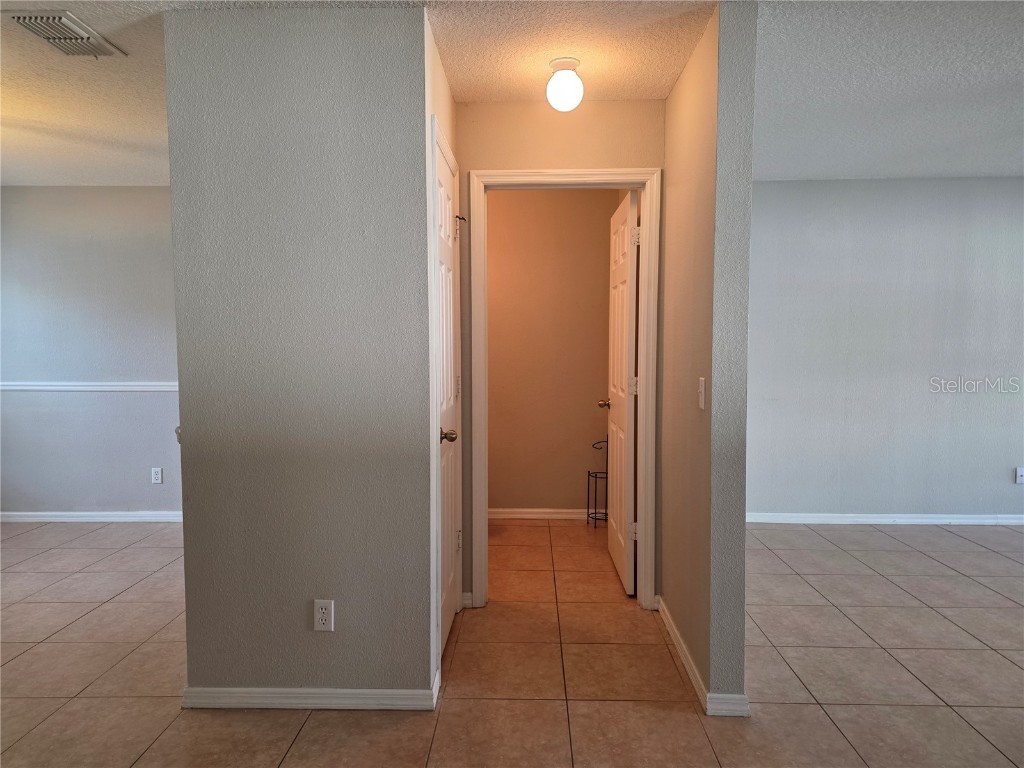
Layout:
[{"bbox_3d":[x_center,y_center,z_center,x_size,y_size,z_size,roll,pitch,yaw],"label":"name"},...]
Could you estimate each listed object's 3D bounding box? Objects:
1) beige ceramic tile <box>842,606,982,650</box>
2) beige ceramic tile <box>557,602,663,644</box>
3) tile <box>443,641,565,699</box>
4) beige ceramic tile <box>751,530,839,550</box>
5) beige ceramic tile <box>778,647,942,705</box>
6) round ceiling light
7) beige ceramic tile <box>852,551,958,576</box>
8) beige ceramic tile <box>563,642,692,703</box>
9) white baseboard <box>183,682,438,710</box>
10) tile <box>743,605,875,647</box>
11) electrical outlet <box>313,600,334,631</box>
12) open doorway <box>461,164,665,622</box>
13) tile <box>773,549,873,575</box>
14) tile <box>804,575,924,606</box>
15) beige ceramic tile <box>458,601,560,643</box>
[{"bbox_3d":[1.814,1.113,3.111,0.452,0.010,0.452,0,3,2],"label":"beige ceramic tile"},{"bbox_3d":[0.447,1.118,3.155,0.453,0.010,0.453,0,3,2],"label":"beige ceramic tile"},{"bbox_3d":[-0.020,1.155,2.747,0.457,0.010,0.457,0,3,2],"label":"tile"},{"bbox_3d":[1.856,1.032,4.485,0.453,0.010,0.453,0,3,2],"label":"beige ceramic tile"},{"bbox_3d":[1.345,1.141,2.669,0.452,0.010,0.452,0,3,2],"label":"beige ceramic tile"},{"bbox_3d":[0.219,-1.213,2.789,0.153,0.188,0.153,0,3,2],"label":"round ceiling light"},{"bbox_3d":[2.295,1.058,4.008,0.452,0.010,0.452,0,3,2],"label":"beige ceramic tile"},{"bbox_3d":[0.433,1.144,2.695,0.452,0.010,0.452,0,3,2],"label":"beige ceramic tile"},{"bbox_3d":[-0.729,1.133,2.462,0.910,0.081,0.014,0,3,2],"label":"white baseboard"},{"bbox_3d":[1.372,1.127,3.166,0.457,0.010,0.457,0,3,2],"label":"tile"},{"bbox_3d":[-0.676,0.837,2.455,0.072,0.114,0.008,0,3,2],"label":"electrical outlet"},{"bbox_3d":[0.256,0.043,3.344,0.912,2.113,0.150,0,3,2],"label":"open doorway"},{"bbox_3d":[1.840,1.059,4.021,0.452,0.010,0.452,0,3,2],"label":"tile"},{"bbox_3d":[1.831,1.086,3.573,0.453,0.010,0.453,0,3,2],"label":"tile"},{"bbox_3d":[-0.010,1.120,3.168,0.453,0.010,0.453,0,3,2],"label":"beige ceramic tile"}]

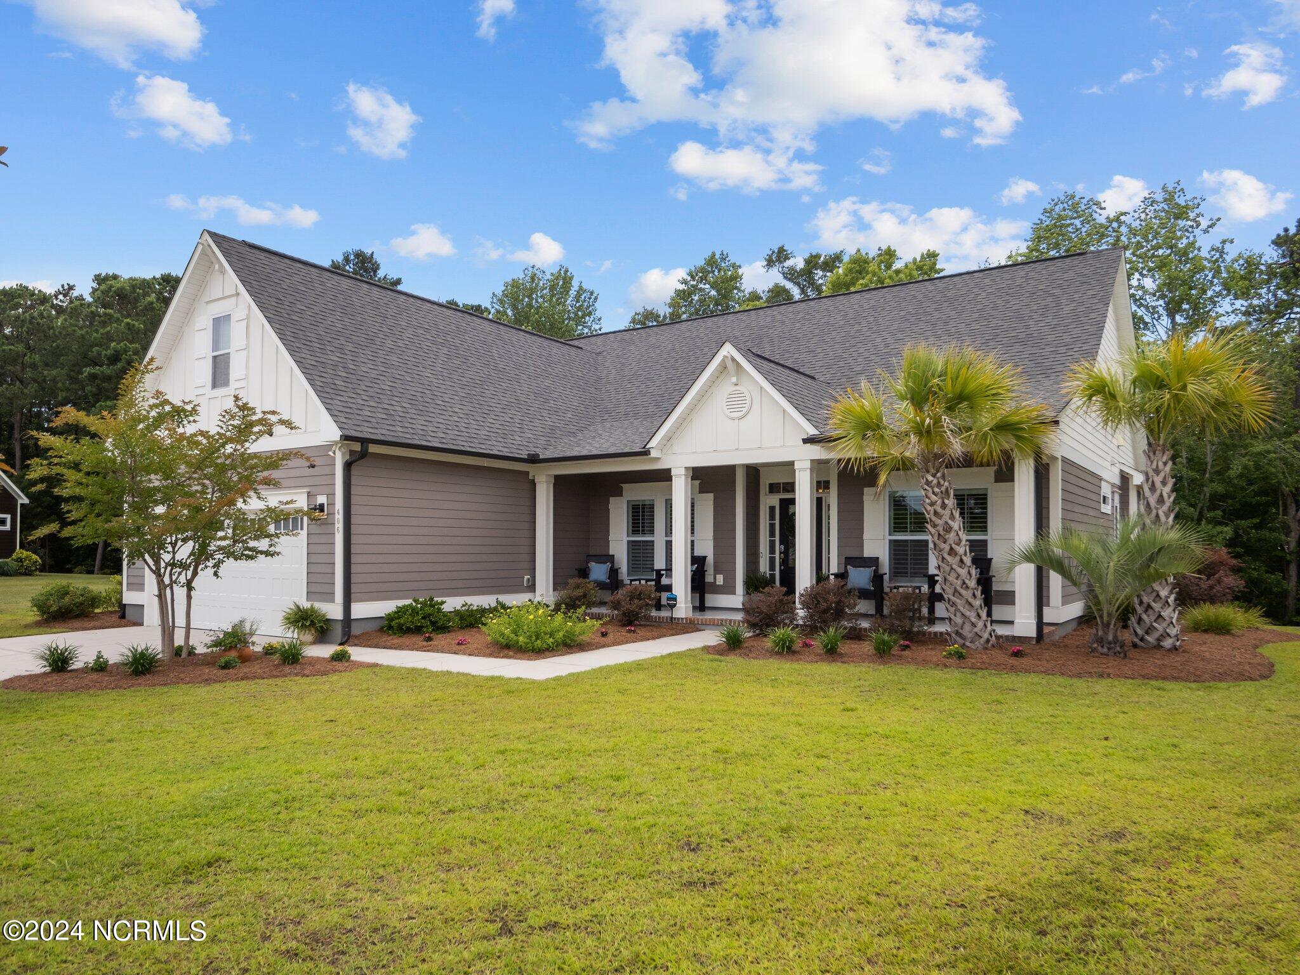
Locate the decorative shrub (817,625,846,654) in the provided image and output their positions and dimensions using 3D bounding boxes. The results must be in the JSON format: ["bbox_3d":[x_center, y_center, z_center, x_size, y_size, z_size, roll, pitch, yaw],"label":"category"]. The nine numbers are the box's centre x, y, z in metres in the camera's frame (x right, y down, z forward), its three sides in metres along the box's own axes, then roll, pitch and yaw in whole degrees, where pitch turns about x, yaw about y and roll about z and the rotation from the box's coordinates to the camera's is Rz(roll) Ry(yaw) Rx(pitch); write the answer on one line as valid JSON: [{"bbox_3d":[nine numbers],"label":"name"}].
[{"bbox_3d":[2.354,1.966,10.700,0.374,0.395,0.363,-1,-3,12],"label":"decorative shrub"}]

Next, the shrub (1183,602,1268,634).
[{"bbox_3d":[8.774,1.990,12.600,1.120,0.470,1.000,0,-4,0],"label":"shrub"}]

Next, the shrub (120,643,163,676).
[{"bbox_3d":[-5.764,1.954,9.350,0.421,0.379,0.408,2,-4,-31],"label":"shrub"}]

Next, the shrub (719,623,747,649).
[{"bbox_3d":[1.132,2.035,11.300,0.360,0.361,0.349,0,-3,6],"label":"shrub"}]

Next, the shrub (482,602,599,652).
[{"bbox_3d":[-1.540,1.946,11.600,1.628,0.677,1.400,0,-3,-7],"label":"shrub"}]

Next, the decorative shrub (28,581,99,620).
[{"bbox_3d":[-12.249,2.371,17.300,1.250,0.790,1.200,0,-4,0],"label":"decorative shrub"}]

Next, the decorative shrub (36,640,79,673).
[{"bbox_3d":[-6.886,1.971,9.600,0.435,0.389,0.422,2,-4,-35],"label":"decorative shrub"}]

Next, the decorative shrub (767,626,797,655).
[{"bbox_3d":[1.758,2.035,11.000,0.380,0.360,0.370,0,-4,0],"label":"decorative shrub"}]

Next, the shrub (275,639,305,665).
[{"bbox_3d":[-4.417,2.015,10.150,0.336,0.324,0.326,1,-3,-23],"label":"shrub"}]

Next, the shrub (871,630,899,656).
[{"bbox_3d":[3.088,2.047,10.850,0.370,0.340,0.360,0,-4,0],"label":"shrub"}]

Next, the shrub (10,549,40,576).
[{"bbox_3d":[-28.728,3.433,38.000,1.118,1.215,1.084,2,-4,-37],"label":"shrub"}]

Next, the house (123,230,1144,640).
[{"bbox_3d":[0.965,-1.039,19.629,17.730,7.940,18.320,-3,-5,34],"label":"house"}]

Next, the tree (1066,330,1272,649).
[{"bbox_3d":[6.972,0.020,11.100,2.450,4.150,2.400,0,-4,0],"label":"tree"}]

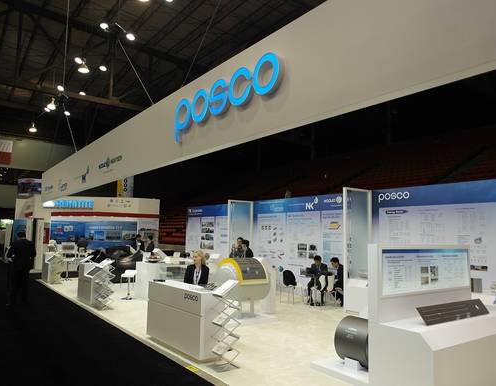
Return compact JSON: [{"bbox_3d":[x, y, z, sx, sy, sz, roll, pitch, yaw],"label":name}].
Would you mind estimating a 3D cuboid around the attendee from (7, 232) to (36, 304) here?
[{"bbox_3d":[-5.572,1.874,9.621,0.620,1.760,0.450,5,-8,-35],"label":"attendee"}]

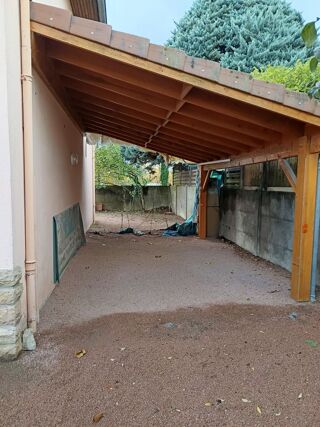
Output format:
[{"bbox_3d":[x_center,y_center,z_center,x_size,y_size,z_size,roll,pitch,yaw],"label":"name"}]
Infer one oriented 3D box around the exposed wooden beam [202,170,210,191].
[{"bbox_3d":[1.215,-0.841,7.707,0.080,0.100,0.640,0,-39,-8],"label":"exposed wooden beam"}]

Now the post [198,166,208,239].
[{"bbox_3d":[1.196,-0.293,8.058,0.150,2.000,0.150,0,6,-8],"label":"post"}]

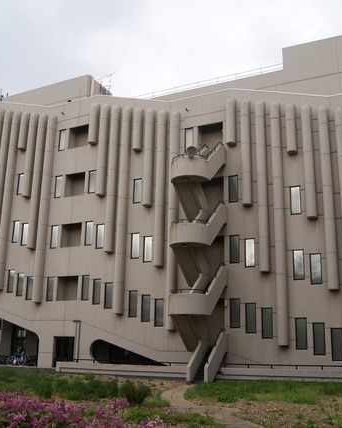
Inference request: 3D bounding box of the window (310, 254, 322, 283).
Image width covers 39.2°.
[{"bbox_3d":[8.020,3.049,26.577,0.600,1.688,0.150,-6,-16,25],"label":"window"}]

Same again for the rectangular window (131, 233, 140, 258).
[{"bbox_3d":[-2.272,2.084,30.880,0.570,1.630,0.150,-5,-15,25],"label":"rectangular window"}]

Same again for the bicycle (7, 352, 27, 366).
[{"bbox_3d":[-10.786,10.218,33.690,1.750,1.000,0.550,-6,-16,25],"label":"bicycle"}]

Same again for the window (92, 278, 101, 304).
[{"bbox_3d":[-4.854,5.100,31.562,0.590,1.660,0.130,-6,-16,26],"label":"window"}]

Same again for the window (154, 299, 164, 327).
[{"bbox_3d":[-0.713,5.982,29.204,0.590,1.660,0.130,-6,-16,26],"label":"window"}]

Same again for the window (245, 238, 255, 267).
[{"bbox_3d":[4.667,2.290,28.439,0.600,1.688,0.150,-6,-16,25],"label":"window"}]

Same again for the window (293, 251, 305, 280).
[{"bbox_3d":[6.990,2.780,26.195,0.570,1.630,0.150,-5,-15,25],"label":"window"}]

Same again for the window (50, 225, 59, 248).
[{"bbox_3d":[-8.329,1.673,34.495,0.605,1.650,0.120,-6,-16,25],"label":"window"}]

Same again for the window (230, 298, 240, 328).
[{"bbox_3d":[3.912,6.042,29.083,0.610,1.719,0.150,-5,-14,26],"label":"window"}]

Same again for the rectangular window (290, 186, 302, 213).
[{"bbox_3d":[7.130,-0.765,27.422,0.605,1.650,0.120,-6,-16,25],"label":"rectangular window"}]

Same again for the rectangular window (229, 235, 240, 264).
[{"bbox_3d":[3.725,2.070,27.967,0.570,1.630,0.150,-5,-15,25],"label":"rectangular window"}]

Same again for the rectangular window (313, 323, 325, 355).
[{"bbox_3d":[8.250,6.951,26.682,0.610,1.719,0.150,-5,-14,26],"label":"rectangular window"}]

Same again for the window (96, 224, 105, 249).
[{"bbox_3d":[-4.925,1.556,33.385,0.600,1.688,0.150,-6,-16,25],"label":"window"}]

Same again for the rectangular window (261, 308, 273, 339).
[{"bbox_3d":[5.317,6.044,26.470,0.605,1.650,0.120,-6,-16,25],"label":"rectangular window"}]

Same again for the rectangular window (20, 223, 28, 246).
[{"bbox_3d":[-11.427,1.658,37.843,0.610,1.719,0.150,-5,-14,26],"label":"rectangular window"}]

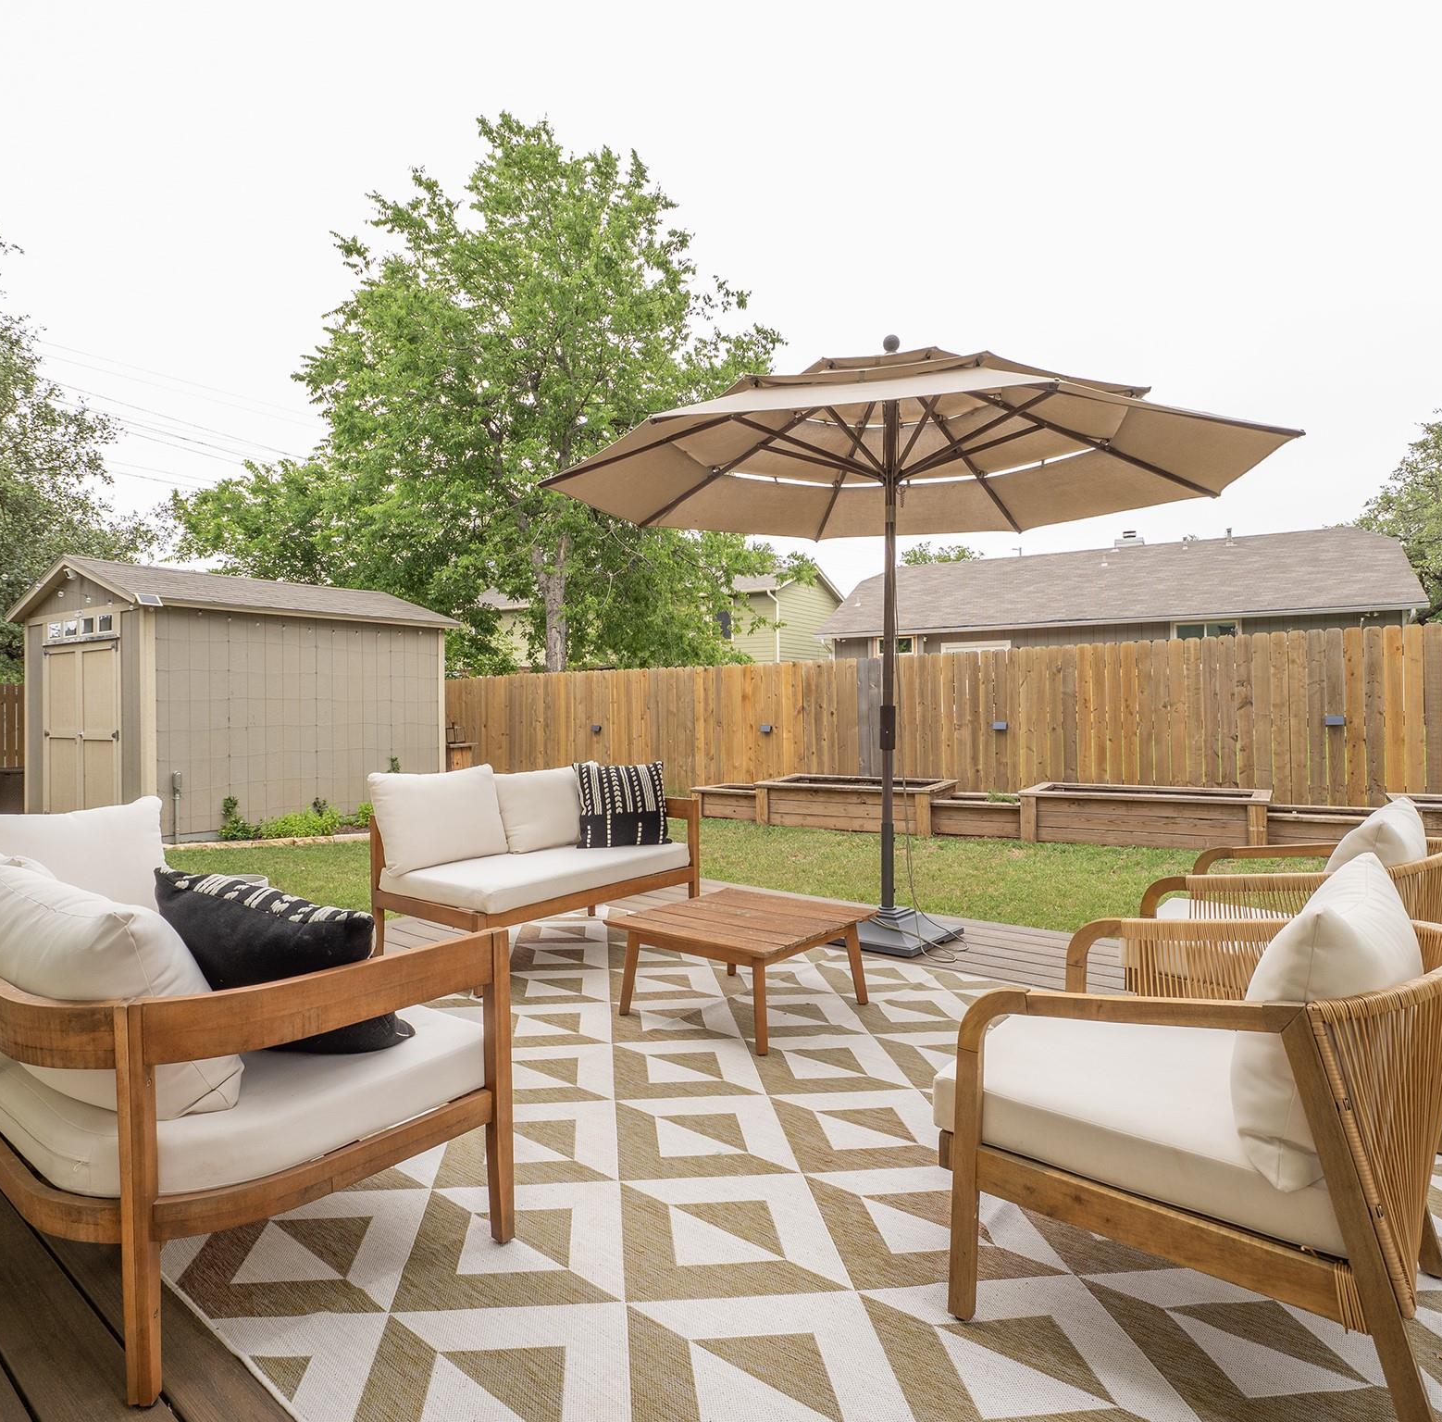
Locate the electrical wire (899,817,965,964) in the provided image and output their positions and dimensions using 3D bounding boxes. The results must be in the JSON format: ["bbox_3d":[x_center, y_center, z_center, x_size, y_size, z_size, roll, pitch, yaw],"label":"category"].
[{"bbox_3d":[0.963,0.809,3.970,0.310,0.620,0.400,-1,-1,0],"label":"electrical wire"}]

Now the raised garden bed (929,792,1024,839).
[{"bbox_3d":[2.599,1.021,8.520,0.864,0.325,0.720,-1,-1,34],"label":"raised garden bed"}]

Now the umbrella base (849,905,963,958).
[{"bbox_3d":[0.787,1.017,4.166,0.530,0.125,0.530,-2,-1,39],"label":"umbrella base"}]

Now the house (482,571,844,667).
[{"bbox_3d":[-1.584,-1.776,33.506,11.200,7.000,8.500,-1,-1,26],"label":"house"}]

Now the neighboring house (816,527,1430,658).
[{"bbox_3d":[7.929,-1.014,17.839,9.500,4.650,7.600,-1,-1,29],"label":"neighboring house"}]

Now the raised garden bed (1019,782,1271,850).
[{"bbox_3d":[3.752,0.940,7.791,1.933,0.455,0.900,-1,-1,34],"label":"raised garden bed"}]

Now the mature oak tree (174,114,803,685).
[{"bbox_3d":[-4.489,-4.915,16.574,11.600,12.750,10.500,-1,-1,0],"label":"mature oak tree"}]

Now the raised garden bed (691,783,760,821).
[{"bbox_3d":[0.255,1.060,10.102,0.883,0.325,0.720,-1,-1,34],"label":"raised garden bed"}]

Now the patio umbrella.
[{"bbox_3d":[0.807,-0.363,4.187,3.300,2.880,3.300,-1,-1,0],"label":"patio umbrella"}]

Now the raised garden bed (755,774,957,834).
[{"bbox_3d":[1.443,0.996,9.349,2.007,0.455,0.900,-1,-1,34],"label":"raised garden bed"}]

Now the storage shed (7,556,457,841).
[{"bbox_3d":[-6.085,-0.129,11.268,3.200,3.050,3.950,-1,-1,33],"label":"storage shed"}]

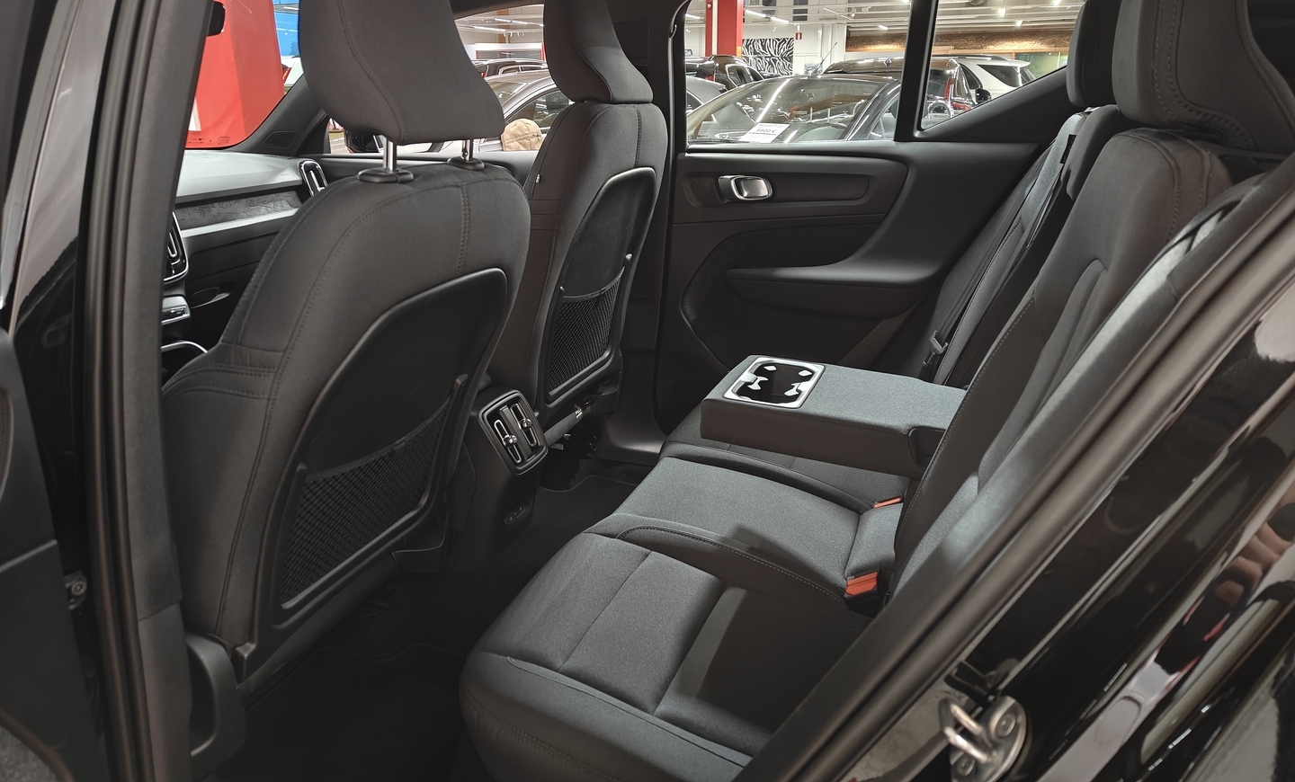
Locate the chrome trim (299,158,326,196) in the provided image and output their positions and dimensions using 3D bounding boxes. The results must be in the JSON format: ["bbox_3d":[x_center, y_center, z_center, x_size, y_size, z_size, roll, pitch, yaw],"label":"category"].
[{"bbox_3d":[-0.855,-0.534,2.334,0.040,0.130,0.055,-8,15,24],"label":"chrome trim"}]

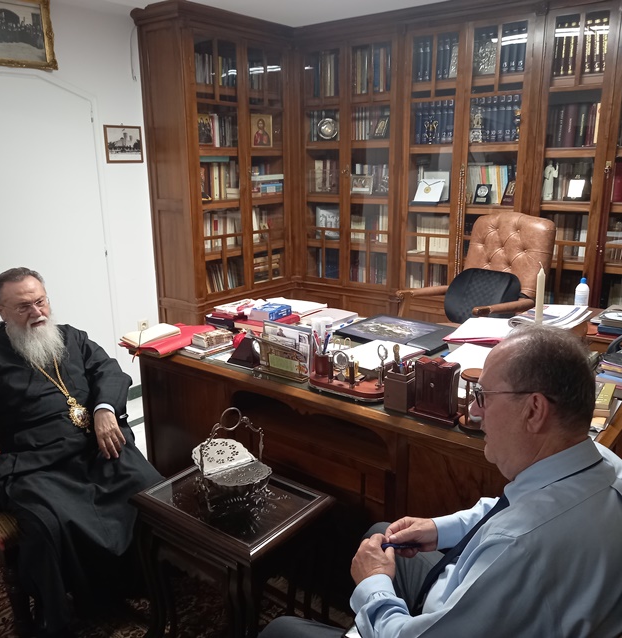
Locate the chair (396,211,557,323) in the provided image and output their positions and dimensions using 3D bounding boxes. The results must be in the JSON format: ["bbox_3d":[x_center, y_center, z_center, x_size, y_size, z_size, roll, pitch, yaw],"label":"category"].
[{"bbox_3d":[0.848,0.058,3.461,0.660,1.260,0.660,-8,16,-25],"label":"chair"}]

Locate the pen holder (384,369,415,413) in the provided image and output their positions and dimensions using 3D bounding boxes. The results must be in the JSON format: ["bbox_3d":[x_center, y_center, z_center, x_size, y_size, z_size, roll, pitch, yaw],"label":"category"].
[{"bbox_3d":[0.292,0.231,1.974,0.082,0.120,0.082,10,18,36],"label":"pen holder"}]

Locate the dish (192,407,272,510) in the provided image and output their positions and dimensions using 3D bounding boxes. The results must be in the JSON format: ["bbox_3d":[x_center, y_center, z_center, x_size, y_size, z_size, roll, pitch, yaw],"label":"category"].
[{"bbox_3d":[-0.231,0.431,1.894,0.200,0.305,0.245,-12,18,-37],"label":"dish"}]

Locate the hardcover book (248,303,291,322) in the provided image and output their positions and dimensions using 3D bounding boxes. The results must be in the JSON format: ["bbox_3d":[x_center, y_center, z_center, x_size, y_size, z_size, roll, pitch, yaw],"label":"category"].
[{"bbox_3d":[-0.203,-0.035,2.879,0.145,0.037,0.145,10,18,36],"label":"hardcover book"}]

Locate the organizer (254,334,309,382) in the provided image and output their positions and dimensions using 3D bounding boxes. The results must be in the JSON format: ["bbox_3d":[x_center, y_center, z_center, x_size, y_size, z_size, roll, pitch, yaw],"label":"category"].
[{"bbox_3d":[-0.102,0.139,2.319,0.250,0.135,0.100,10,18,36],"label":"organizer"}]

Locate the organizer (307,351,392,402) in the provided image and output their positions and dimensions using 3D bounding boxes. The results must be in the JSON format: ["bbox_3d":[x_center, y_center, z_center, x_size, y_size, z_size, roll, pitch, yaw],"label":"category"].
[{"bbox_3d":[0.139,0.177,2.145,0.335,0.140,0.140,11,18,37],"label":"organizer"}]

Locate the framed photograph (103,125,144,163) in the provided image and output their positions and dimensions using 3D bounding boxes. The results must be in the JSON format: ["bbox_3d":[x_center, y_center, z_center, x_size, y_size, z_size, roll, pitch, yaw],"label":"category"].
[{"bbox_3d":[-1.163,-1.093,3.851,0.020,0.224,0.277,10,18,36],"label":"framed photograph"}]

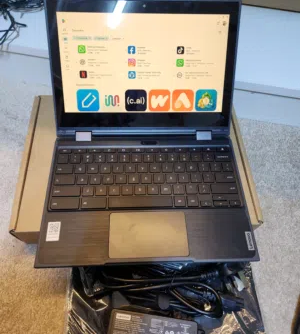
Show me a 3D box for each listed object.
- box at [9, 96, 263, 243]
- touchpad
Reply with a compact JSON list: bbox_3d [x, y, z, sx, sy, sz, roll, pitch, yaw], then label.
[{"bbox_3d":[-0.022,-0.006,0.475,0.367,0.072,0.253,-1,62,-4],"label":"box"},{"bbox_3d":[-0.002,0.091,0.362,0.105,0.003,0.062,-1,60,-3],"label":"touchpad"}]

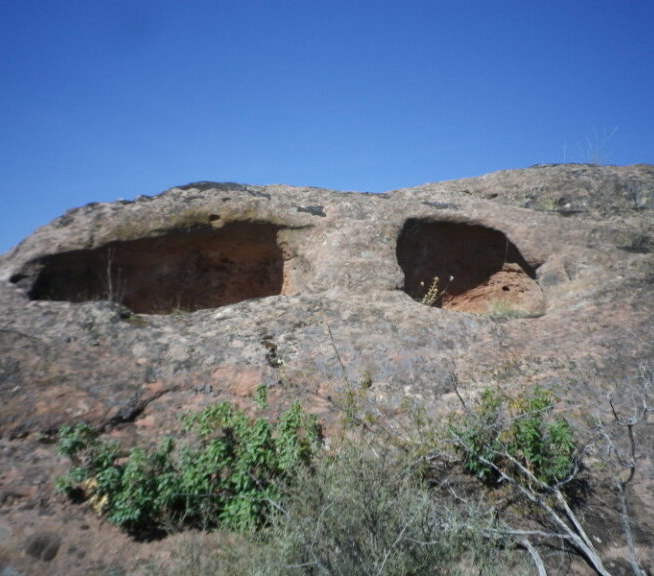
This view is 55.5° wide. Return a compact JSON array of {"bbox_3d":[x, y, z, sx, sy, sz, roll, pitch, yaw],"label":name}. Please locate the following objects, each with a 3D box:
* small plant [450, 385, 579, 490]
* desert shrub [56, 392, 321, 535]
[{"bbox_3d":[1.419,1.116,4.700,0.920,0.720,0.700,0,-6,0],"label":"small plant"},{"bbox_3d":[-1.003,1.257,4.500,1.820,0.900,0.850,0,-6,0],"label":"desert shrub"}]

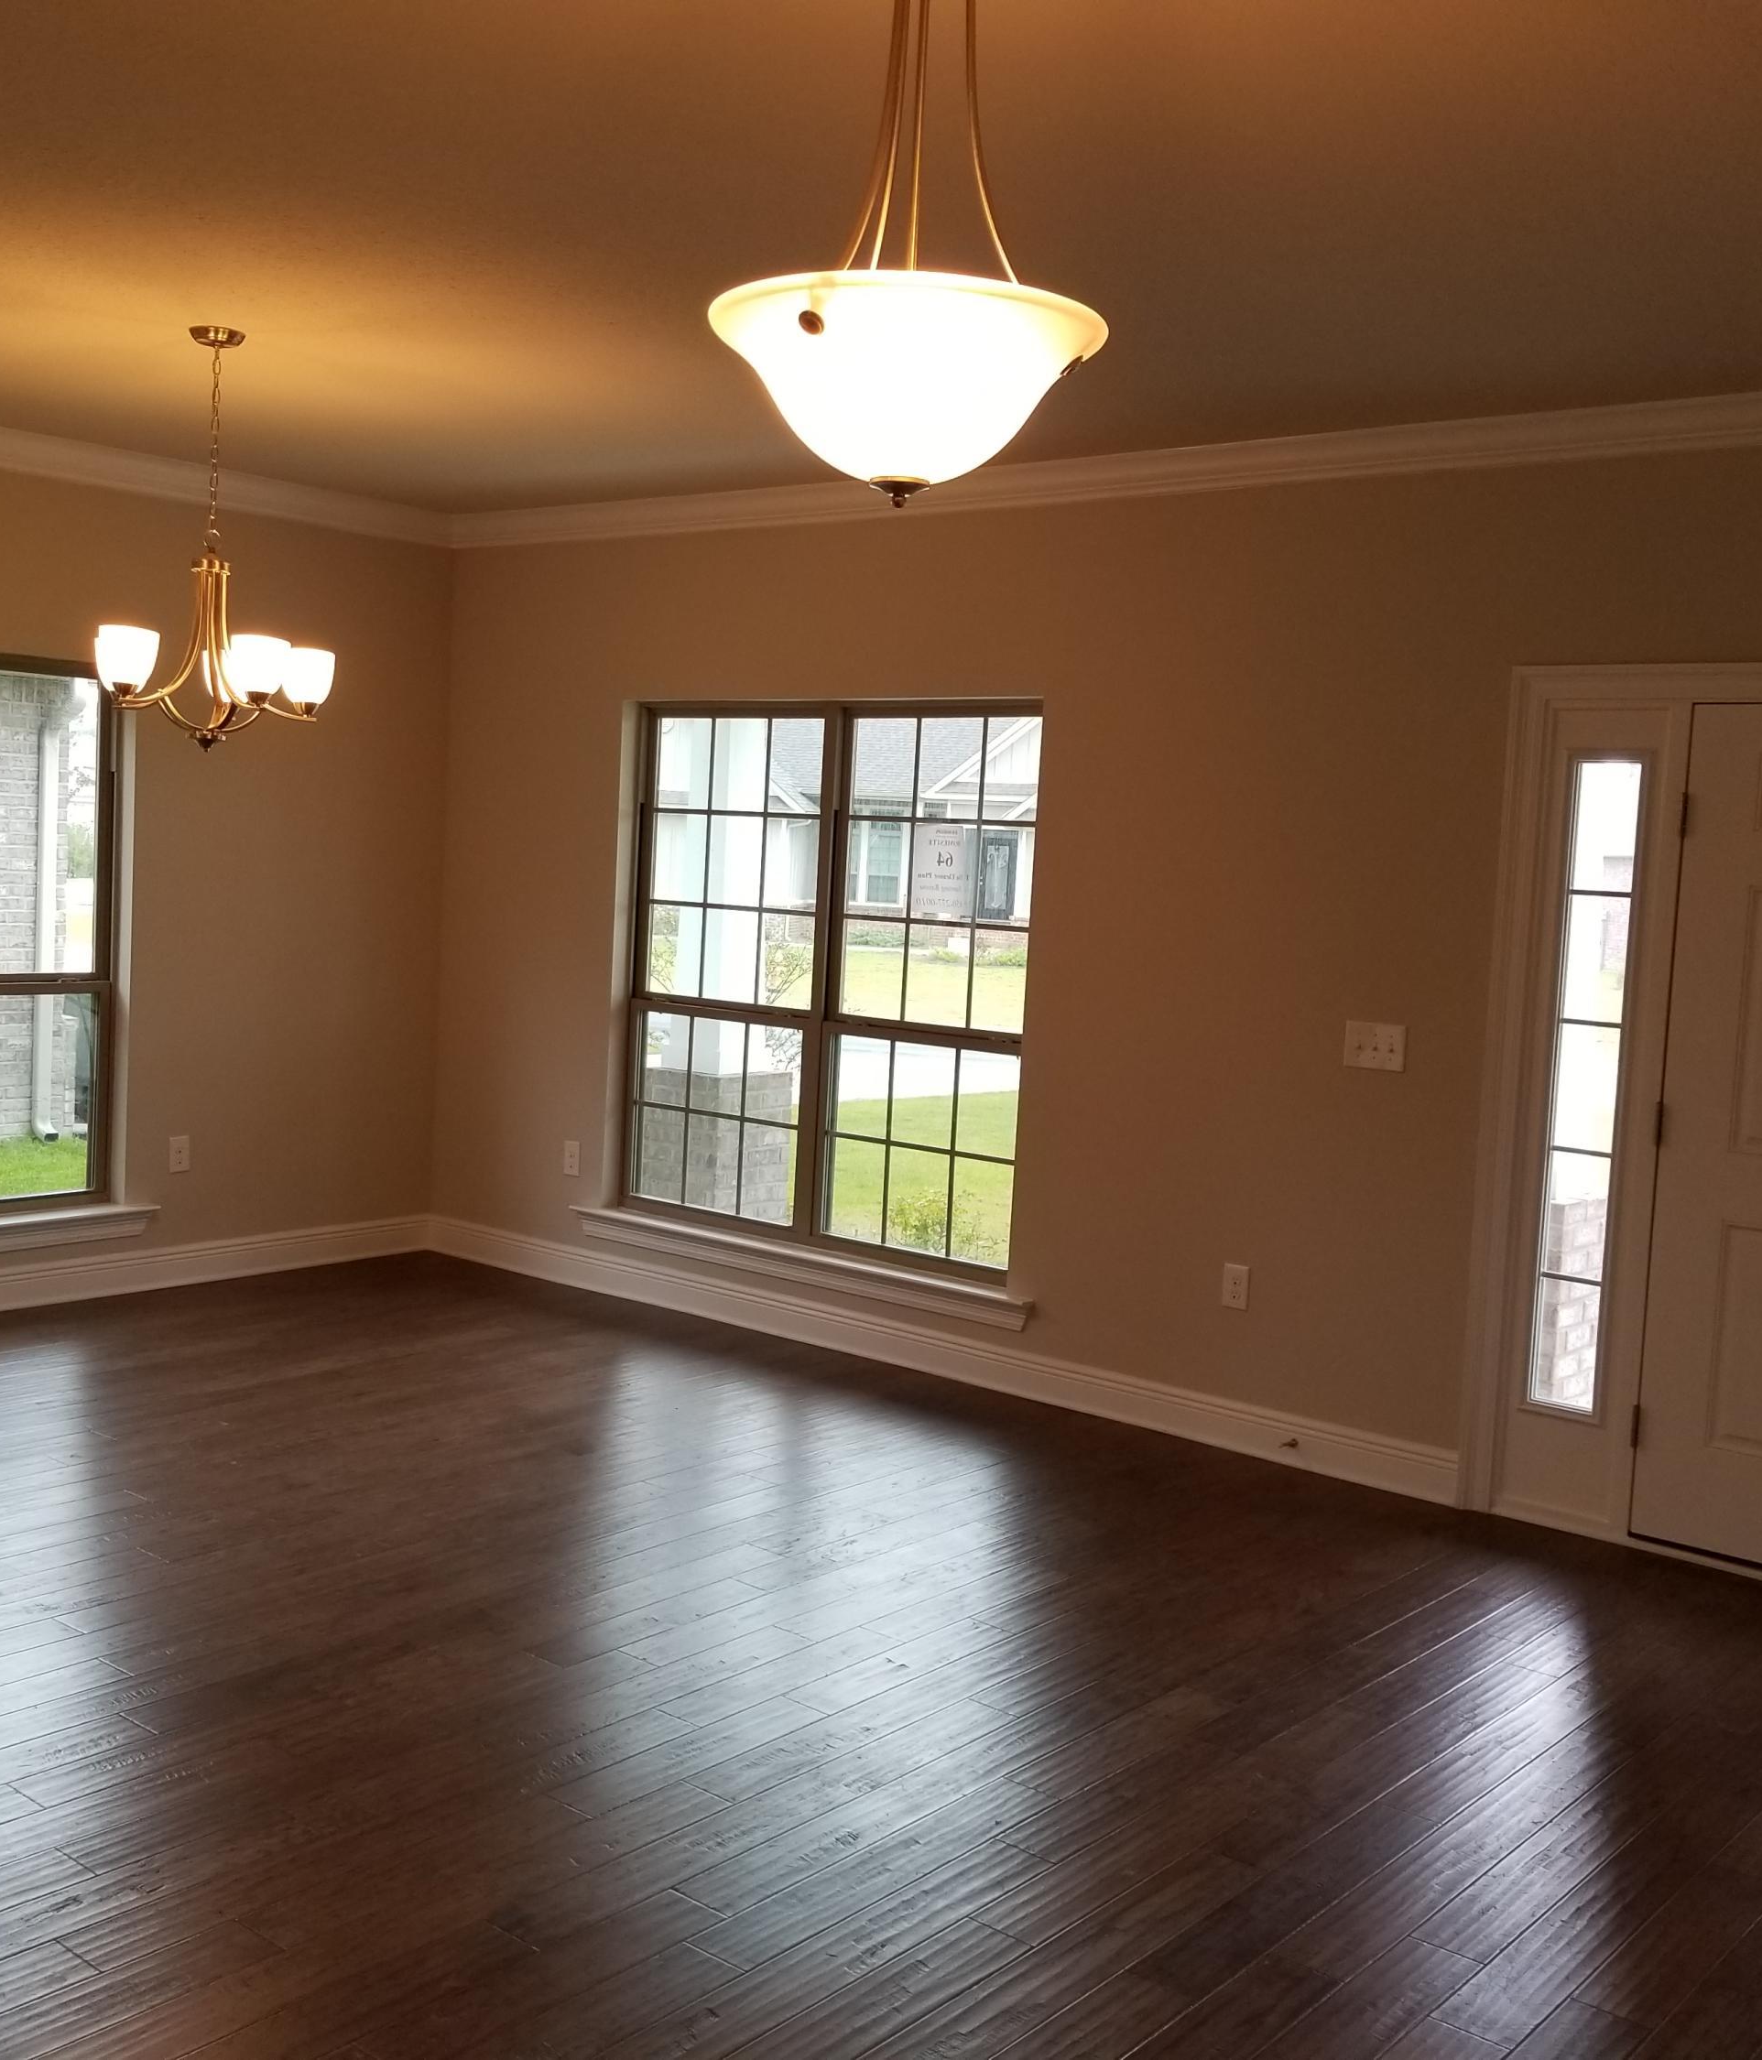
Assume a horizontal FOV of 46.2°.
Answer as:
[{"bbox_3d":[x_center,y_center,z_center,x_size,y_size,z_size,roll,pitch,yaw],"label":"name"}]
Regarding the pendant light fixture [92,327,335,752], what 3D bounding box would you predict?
[{"bbox_3d":[-1.590,-1.154,4.909,0.575,0.980,0.575,7,6,39],"label":"pendant light fixture"}]

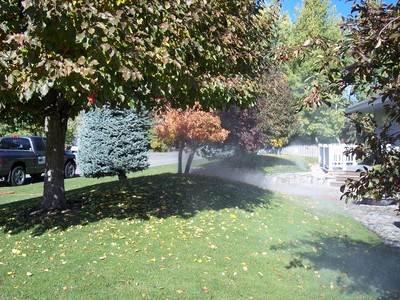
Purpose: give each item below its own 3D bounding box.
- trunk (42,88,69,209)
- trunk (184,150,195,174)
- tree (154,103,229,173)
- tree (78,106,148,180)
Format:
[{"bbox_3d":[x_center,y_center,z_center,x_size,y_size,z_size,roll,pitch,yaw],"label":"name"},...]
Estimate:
[{"bbox_3d":[-2.950,0.010,9.200,0.520,2.450,0.500,0,2,0],"label":"trunk"},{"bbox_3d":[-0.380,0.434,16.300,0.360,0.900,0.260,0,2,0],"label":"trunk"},{"bbox_3d":[-0.307,-0.416,16.300,2.650,2.600,2.400,0,2,0],"label":"tree"},{"bbox_3d":[-2.561,-0.240,13.500,2.150,2.350,2.100,0,2,0],"label":"tree"}]

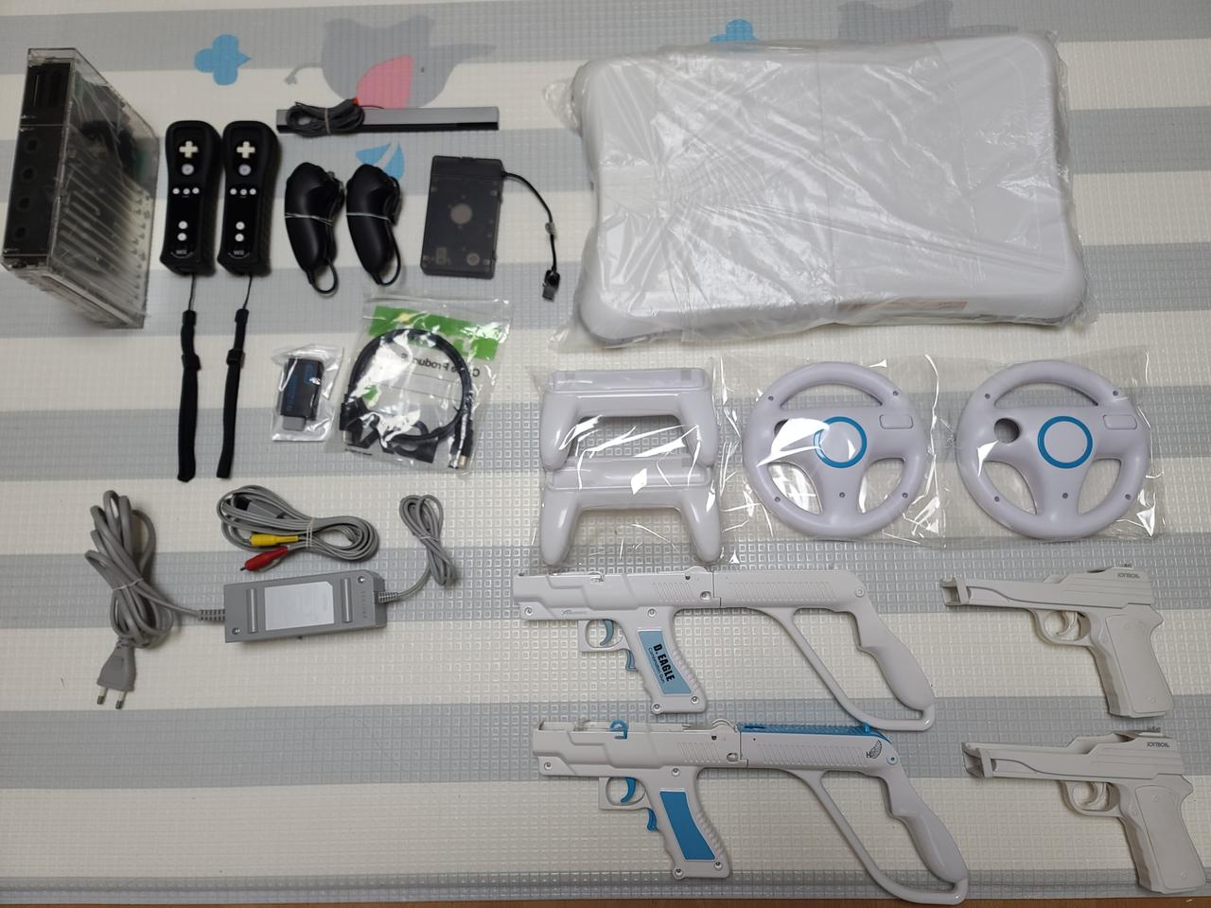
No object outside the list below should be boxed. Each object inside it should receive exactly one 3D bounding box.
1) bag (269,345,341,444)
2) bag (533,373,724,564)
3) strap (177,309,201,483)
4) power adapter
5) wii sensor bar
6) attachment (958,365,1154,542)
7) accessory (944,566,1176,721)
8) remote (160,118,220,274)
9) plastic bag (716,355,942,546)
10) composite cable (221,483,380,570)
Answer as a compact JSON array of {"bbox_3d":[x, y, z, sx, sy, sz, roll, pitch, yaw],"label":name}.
[{"bbox_3d":[-0.315,-0.064,0.907,0.073,0.018,0.103,2,81,1],"label":"bag"},{"bbox_3d":[0.021,0.011,0.876,0.192,0.045,0.203,-1,81,1],"label":"bag"},{"bbox_3d":[-0.431,-0.062,0.903,0.023,0.008,0.184,-5,80,1],"label":"strap"},{"bbox_3d":[-0.292,0.149,0.864,0.153,0.036,0.056,-6,81,0],"label":"power adapter"},{"bbox_3d":[-0.234,-0.361,0.946,0.242,0.013,0.022,-1,80,1],"label":"wii sensor bar"},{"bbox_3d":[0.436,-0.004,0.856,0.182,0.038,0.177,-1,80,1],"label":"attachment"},{"bbox_3d":[0.421,0.172,0.824,0.200,0.042,0.141,3,80,2],"label":"accessory"},{"bbox_3d":[-0.440,-0.270,0.929,0.048,0.040,0.165,0,81,1],"label":"remote"},{"bbox_3d":[0.231,-0.005,0.878,0.239,0.040,0.197,-1,81,1],"label":"plastic bag"},{"bbox_3d":[-0.306,0.072,0.870,0.164,0.022,0.085,-1,80,1],"label":"composite cable"}]

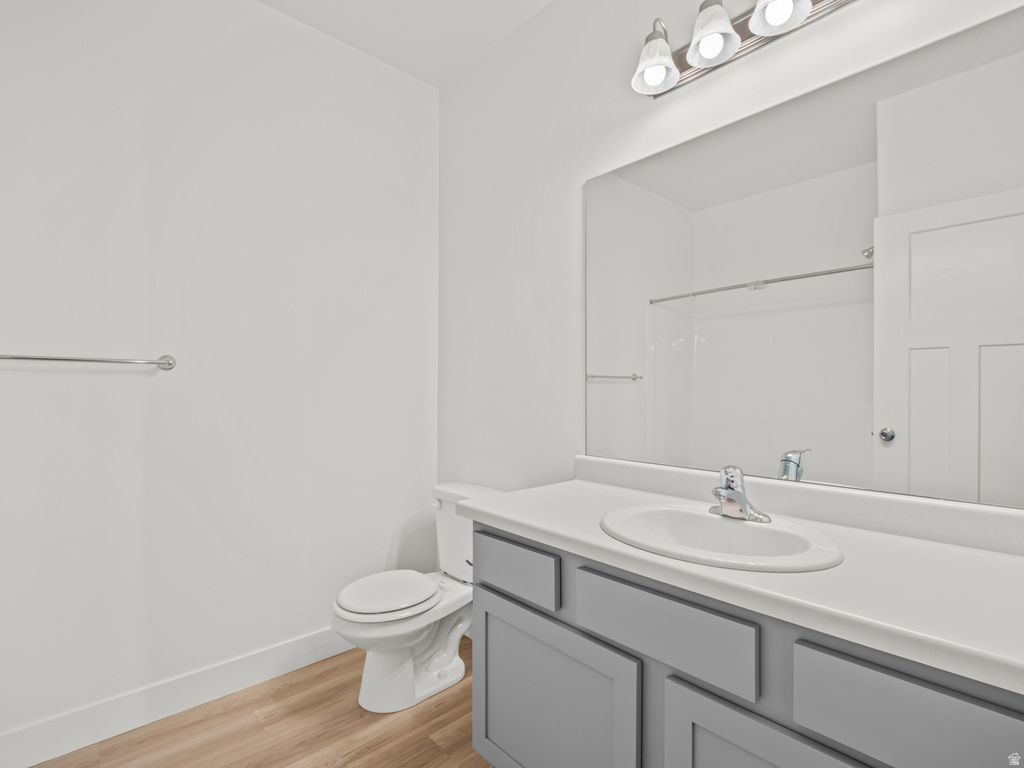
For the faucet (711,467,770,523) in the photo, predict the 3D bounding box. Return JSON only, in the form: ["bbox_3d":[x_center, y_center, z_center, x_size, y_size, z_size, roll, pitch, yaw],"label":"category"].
[{"bbox_3d":[0.525,0.259,1.133,0.150,0.135,0.150,2,-2,-43],"label":"faucet"}]

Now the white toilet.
[{"bbox_3d":[-0.360,0.814,1.864,0.690,0.724,0.440,2,-2,-43],"label":"white toilet"}]

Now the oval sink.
[{"bbox_3d":[0.428,0.408,1.045,0.425,0.175,0.485,2,-2,-43],"label":"oval sink"}]

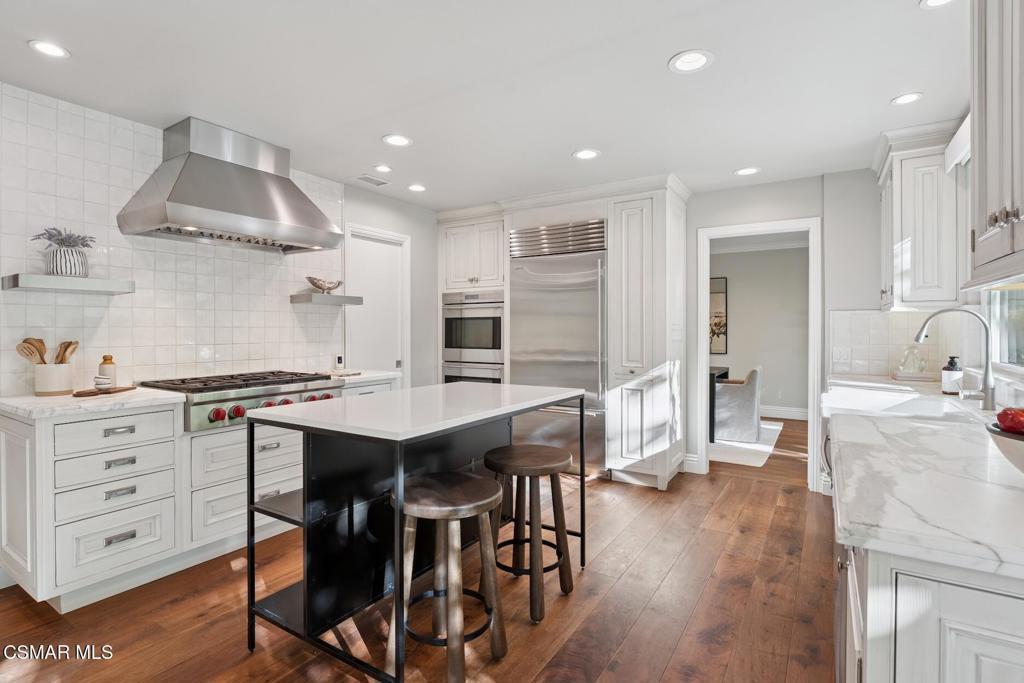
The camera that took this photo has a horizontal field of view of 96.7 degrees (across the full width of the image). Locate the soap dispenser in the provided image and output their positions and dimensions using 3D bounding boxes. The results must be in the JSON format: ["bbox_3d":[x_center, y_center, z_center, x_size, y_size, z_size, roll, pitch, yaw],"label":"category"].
[{"bbox_3d":[2.061,0.159,2.131,0.074,0.175,0.074,0,1,30],"label":"soap dispenser"}]

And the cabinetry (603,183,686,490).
[{"bbox_3d":[1.150,-0.040,3.873,0.458,2.355,0.640,0,1,33],"label":"cabinetry"}]

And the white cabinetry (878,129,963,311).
[{"bbox_3d":[2.525,-0.722,2.855,0.370,1.067,0.660,0,1,34],"label":"white cabinetry"}]

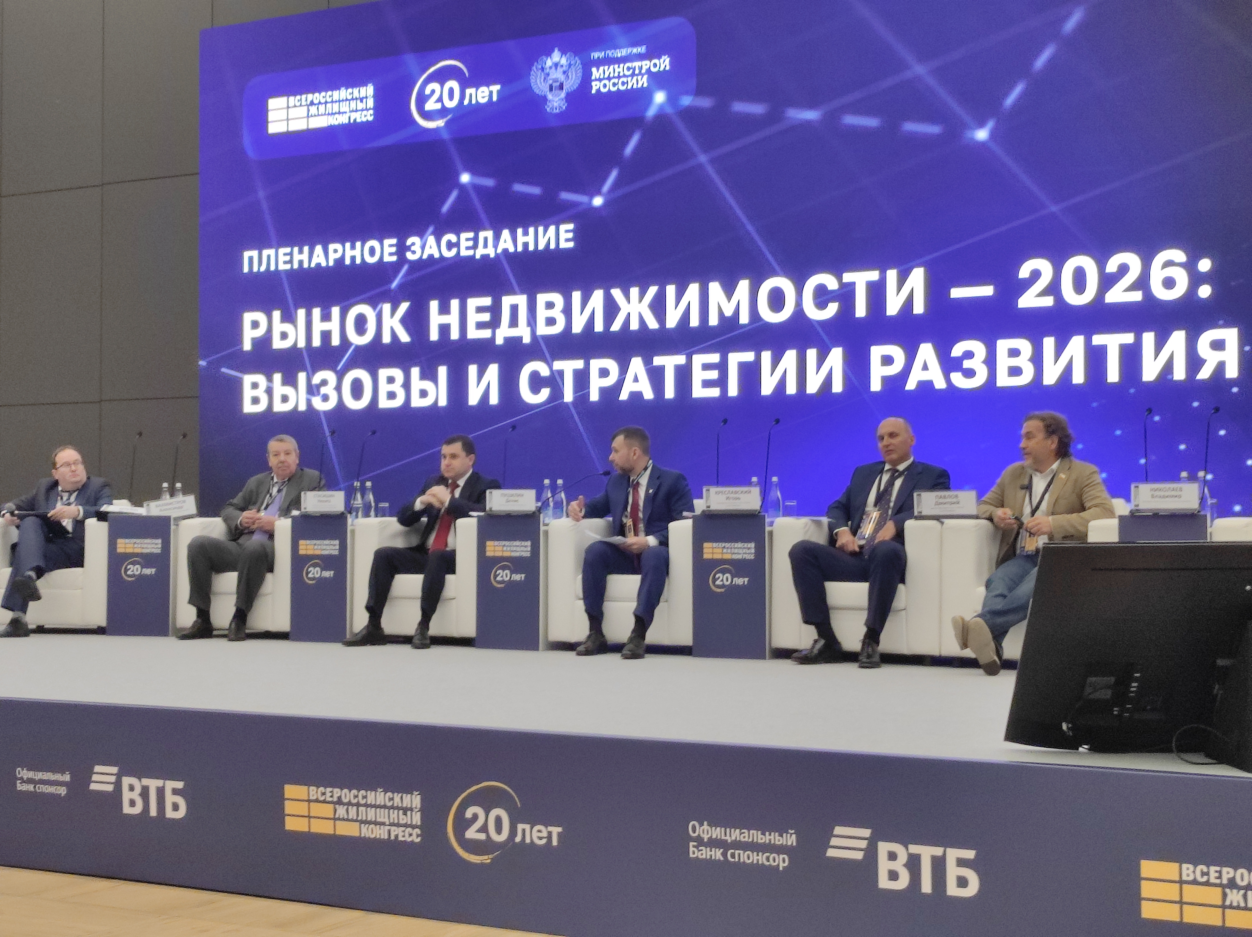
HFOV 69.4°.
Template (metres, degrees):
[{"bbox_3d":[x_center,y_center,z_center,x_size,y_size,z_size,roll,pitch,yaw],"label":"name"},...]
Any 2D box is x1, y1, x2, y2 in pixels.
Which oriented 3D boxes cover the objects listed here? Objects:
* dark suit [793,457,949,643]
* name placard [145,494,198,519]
[{"bbox_3d":[1.230,0.354,4.464,0.739,0.830,0.709,-1,-2,22],"label":"dark suit"},{"bbox_3d":[-2.818,0.239,5.598,0.290,0.135,0.080,-9,0,-7],"label":"name placard"}]

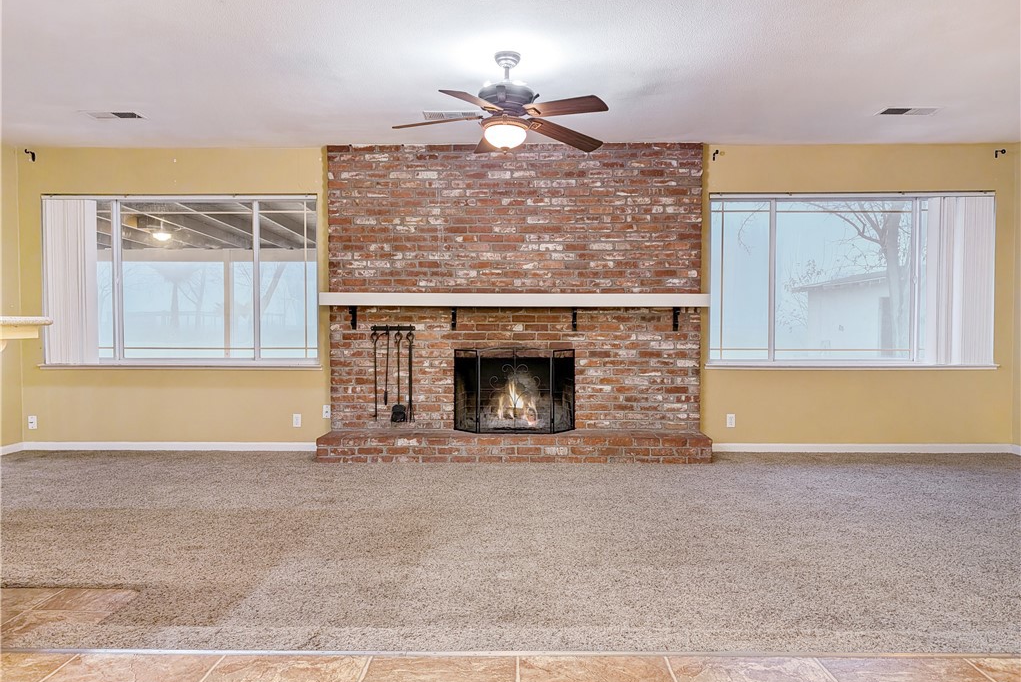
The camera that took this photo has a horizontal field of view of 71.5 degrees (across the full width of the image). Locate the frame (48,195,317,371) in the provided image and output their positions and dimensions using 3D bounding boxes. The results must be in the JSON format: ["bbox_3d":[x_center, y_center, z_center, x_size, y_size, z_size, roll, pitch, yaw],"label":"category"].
[{"bbox_3d":[-2.823,-0.506,6.055,2.410,1.490,0.130,0,1,1],"label":"frame"}]

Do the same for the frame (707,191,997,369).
[{"bbox_3d":[2.869,-0.505,5.965,2.410,1.490,0.130,0,1,1],"label":"frame"}]

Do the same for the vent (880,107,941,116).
[{"bbox_3d":[2.830,-1.619,5.031,0.410,0.025,0.205,0,1,1],"label":"vent"}]

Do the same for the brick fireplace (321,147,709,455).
[{"bbox_3d":[0.031,-0.345,5.764,3.120,2.590,0.500,0,1,1],"label":"brick fireplace"}]

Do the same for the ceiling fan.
[{"bbox_3d":[-0.025,-1.331,4.000,1.290,0.551,1.270,0,1,1],"label":"ceiling fan"}]

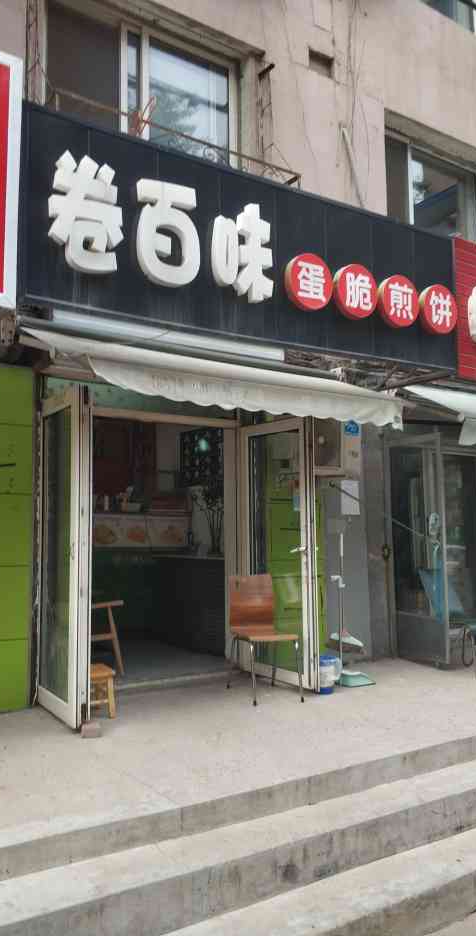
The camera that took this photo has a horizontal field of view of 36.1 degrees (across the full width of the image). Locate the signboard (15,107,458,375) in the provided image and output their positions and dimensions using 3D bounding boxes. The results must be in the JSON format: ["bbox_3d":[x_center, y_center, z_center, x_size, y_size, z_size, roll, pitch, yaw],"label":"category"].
[{"bbox_3d":[0.320,-1.605,5.639,3.980,1.270,0.200,3,-7,-32],"label":"signboard"}]

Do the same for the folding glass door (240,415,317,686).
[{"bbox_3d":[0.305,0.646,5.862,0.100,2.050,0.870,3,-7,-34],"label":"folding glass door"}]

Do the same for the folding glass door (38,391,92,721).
[{"bbox_3d":[-1.122,0.539,4.709,0.100,2.040,0.840,3,-7,-31],"label":"folding glass door"}]

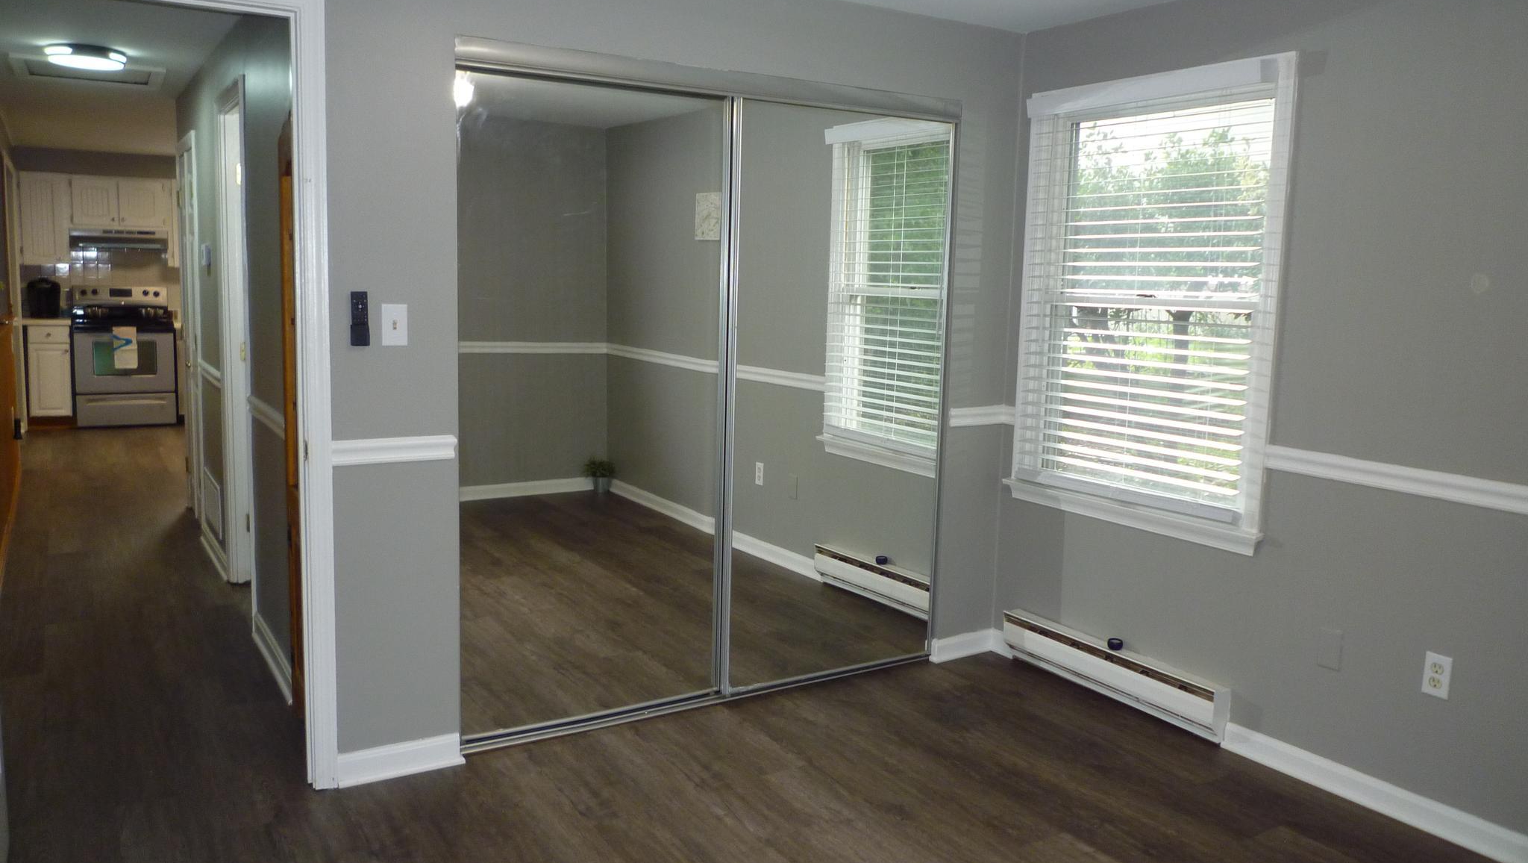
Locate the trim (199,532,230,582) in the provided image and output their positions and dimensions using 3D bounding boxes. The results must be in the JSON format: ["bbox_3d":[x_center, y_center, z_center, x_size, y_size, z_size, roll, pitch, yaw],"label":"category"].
[{"bbox_3d":[-2.708,0.574,5.433,0.017,0.103,0.929,-3,9,-32],"label":"trim"}]

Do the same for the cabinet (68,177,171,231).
[{"bbox_3d":[-5.789,-2.038,9.919,0.765,0.455,0.320,-3,9,-32],"label":"cabinet"}]

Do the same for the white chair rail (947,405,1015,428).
[{"bbox_3d":[0.815,-0.056,4.164,0.279,0.071,0.026,-3,9,-32],"label":"white chair rail"}]

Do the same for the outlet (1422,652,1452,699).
[{"bbox_3d":[1.785,0.648,2.927,0.008,0.115,0.070,-3,9,-32],"label":"outlet"}]

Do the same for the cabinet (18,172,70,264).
[{"bbox_3d":[-6.290,-1.849,9.627,0.370,0.770,0.320,-3,9,-32],"label":"cabinet"}]

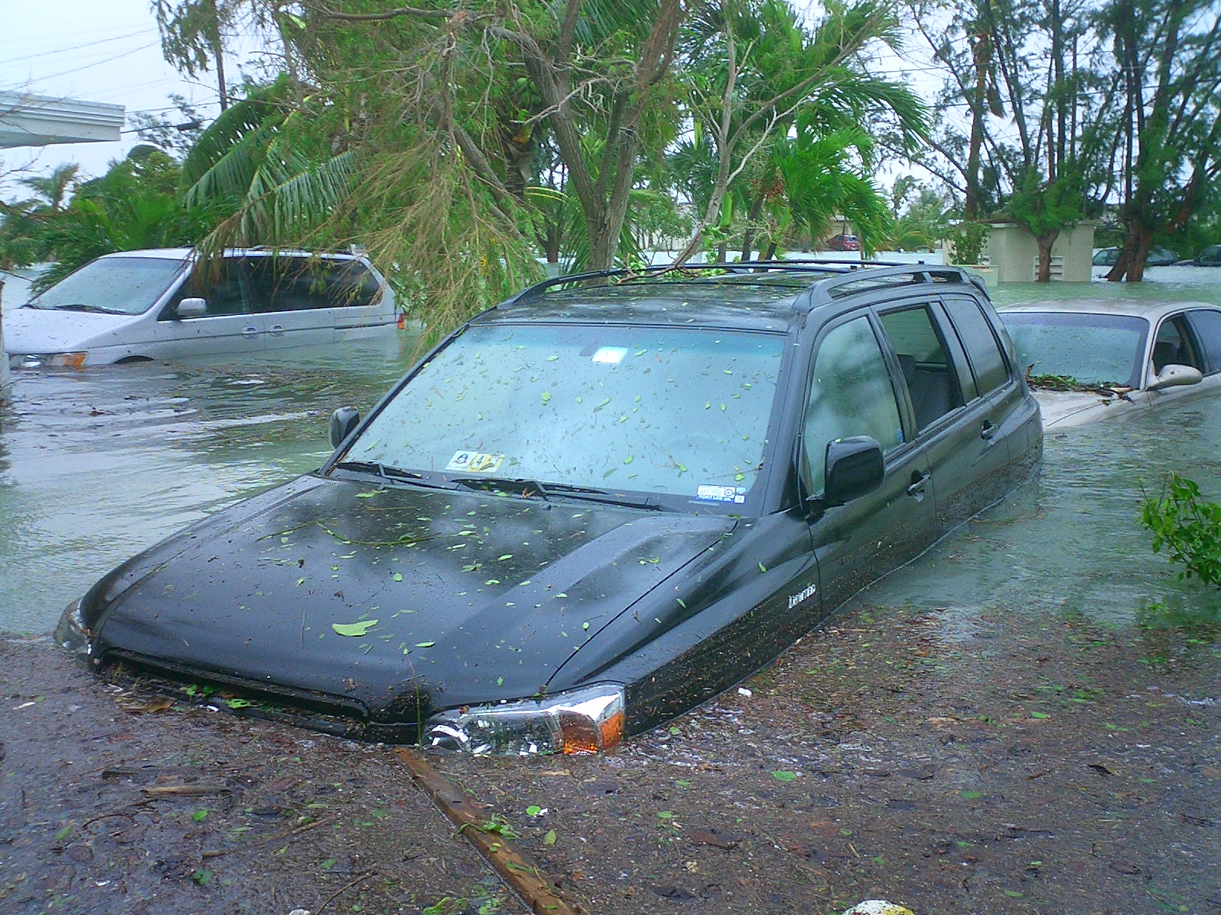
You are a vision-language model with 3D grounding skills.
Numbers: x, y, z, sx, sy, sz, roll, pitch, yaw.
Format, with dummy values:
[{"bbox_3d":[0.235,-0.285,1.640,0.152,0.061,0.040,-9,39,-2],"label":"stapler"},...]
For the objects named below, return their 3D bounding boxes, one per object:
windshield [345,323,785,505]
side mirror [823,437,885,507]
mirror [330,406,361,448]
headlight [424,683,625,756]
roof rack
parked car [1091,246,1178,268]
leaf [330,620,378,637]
[{"bbox_3d":[-0.154,-0.154,4.050,1.470,0.100,0.814,4,48,30],"label":"windshield"},{"bbox_3d":[0.683,0.038,3.673,0.190,0.175,0.120,4,10,30],"label":"side mirror"},{"bbox_3d":[-0.901,-0.099,4.599,0.190,0.175,0.120,4,10,30],"label":"mirror"},{"bbox_3d":[-0.189,0.582,2.746,0.360,0.190,0.280,4,10,30],"label":"headlight"},{"bbox_3d":[0.668,-0.733,5.410,1.220,0.150,2.320,4,10,30],"label":"roof rack"},{"bbox_3d":[18.268,-6.798,46.500,4.500,1.500,1.780,2,10,10],"label":"parked car"},{"bbox_3d":[-0.598,0.396,3.012,0.110,0.015,0.083,-6,18,2],"label":"leaf"}]

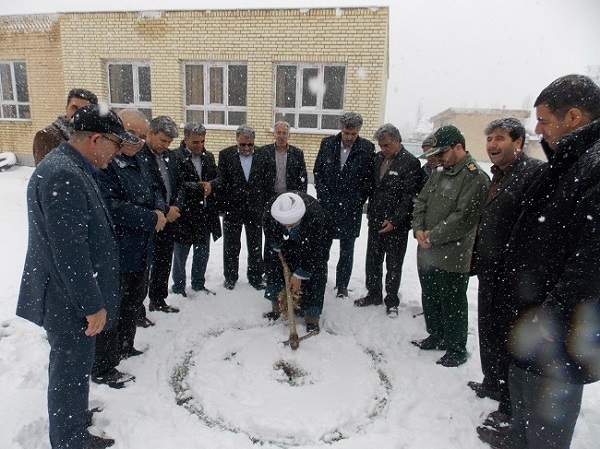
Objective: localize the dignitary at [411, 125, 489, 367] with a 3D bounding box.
[{"bbox_3d":[1.085,0.174,2.892,0.440,1.710,0.540,-5,15,-31],"label":"dignitary"}]

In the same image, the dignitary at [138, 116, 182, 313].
[{"bbox_3d":[-1.196,-0.039,3.382,0.420,1.680,0.530,11,13,40],"label":"dignitary"}]

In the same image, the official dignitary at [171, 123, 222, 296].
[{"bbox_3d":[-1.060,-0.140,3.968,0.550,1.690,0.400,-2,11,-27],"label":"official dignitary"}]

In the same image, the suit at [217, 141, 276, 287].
[{"bbox_3d":[-0.552,-0.062,4.011,0.570,1.440,0.340,0,13,-11],"label":"suit"}]

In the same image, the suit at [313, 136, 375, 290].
[{"bbox_3d":[0.448,-0.090,3.980,0.580,1.540,0.340,6,13,14],"label":"suit"}]

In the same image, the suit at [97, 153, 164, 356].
[{"bbox_3d":[-1.111,0.240,2.555,0.420,1.390,0.530,5,13,12],"label":"suit"}]

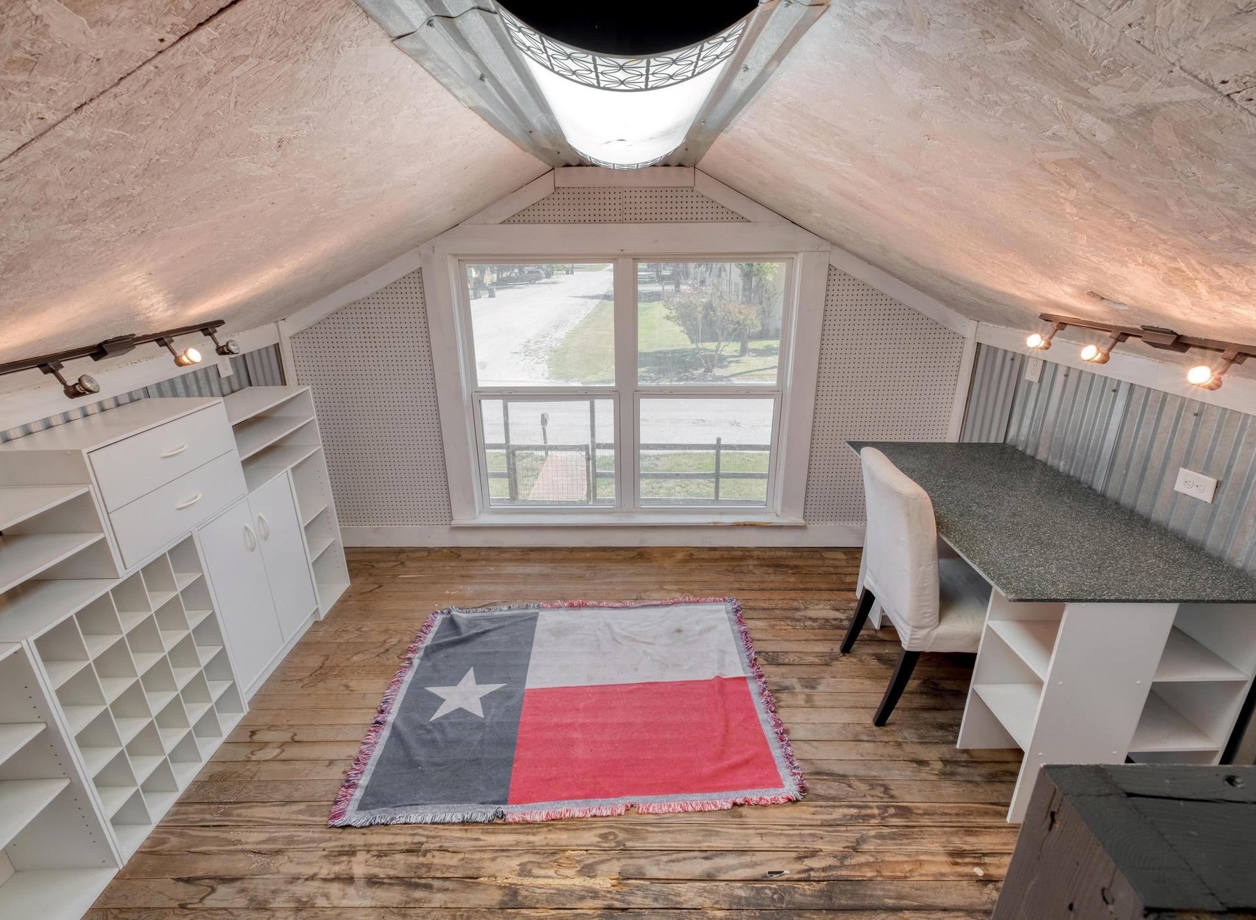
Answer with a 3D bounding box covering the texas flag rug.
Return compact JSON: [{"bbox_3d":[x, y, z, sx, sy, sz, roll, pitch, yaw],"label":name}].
[{"bbox_3d":[-0.192,0.927,2.392,1.530,0.018,1.180,-1,20,-1],"label":"texas flag rug"}]

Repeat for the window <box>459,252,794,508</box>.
[{"bbox_3d":[0.000,-0.368,3.228,1.750,1.450,0.100,0,20,1],"label":"window"}]

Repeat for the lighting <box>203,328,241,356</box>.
[{"bbox_3d":[-1.581,-0.463,2.228,0.092,0.104,0.060,-12,20,11],"label":"lighting"}]

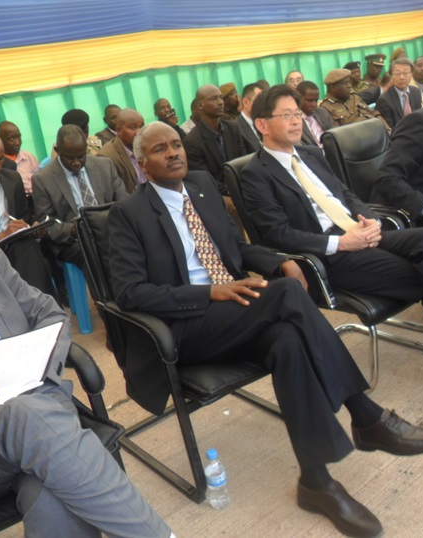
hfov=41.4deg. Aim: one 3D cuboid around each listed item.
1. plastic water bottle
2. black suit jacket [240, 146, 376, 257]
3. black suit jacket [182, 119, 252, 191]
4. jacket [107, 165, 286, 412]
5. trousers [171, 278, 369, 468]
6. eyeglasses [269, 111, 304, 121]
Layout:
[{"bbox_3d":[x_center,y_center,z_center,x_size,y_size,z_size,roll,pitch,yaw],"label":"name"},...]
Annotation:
[{"bbox_3d":[0.015,0.713,1.917,0.066,0.210,0.066,-6,19,2],"label":"plastic water bottle"},{"bbox_3d":[0.446,-0.261,2.542,0.550,0.580,0.480,-19,20,-23],"label":"black suit jacket"},{"bbox_3d":[0.086,-0.594,3.525,0.500,0.660,0.400,-21,24,-36],"label":"black suit jacket"},{"bbox_3d":[-0.054,0.070,2.014,0.560,0.800,0.470,-22,22,-31],"label":"jacket"},{"bbox_3d":[0.160,0.343,2.011,0.790,0.590,0.460,12,27,44],"label":"trousers"},{"bbox_3d":[0.297,-0.652,2.390,0.140,0.045,0.145,-23,22,-33],"label":"eyeglasses"}]

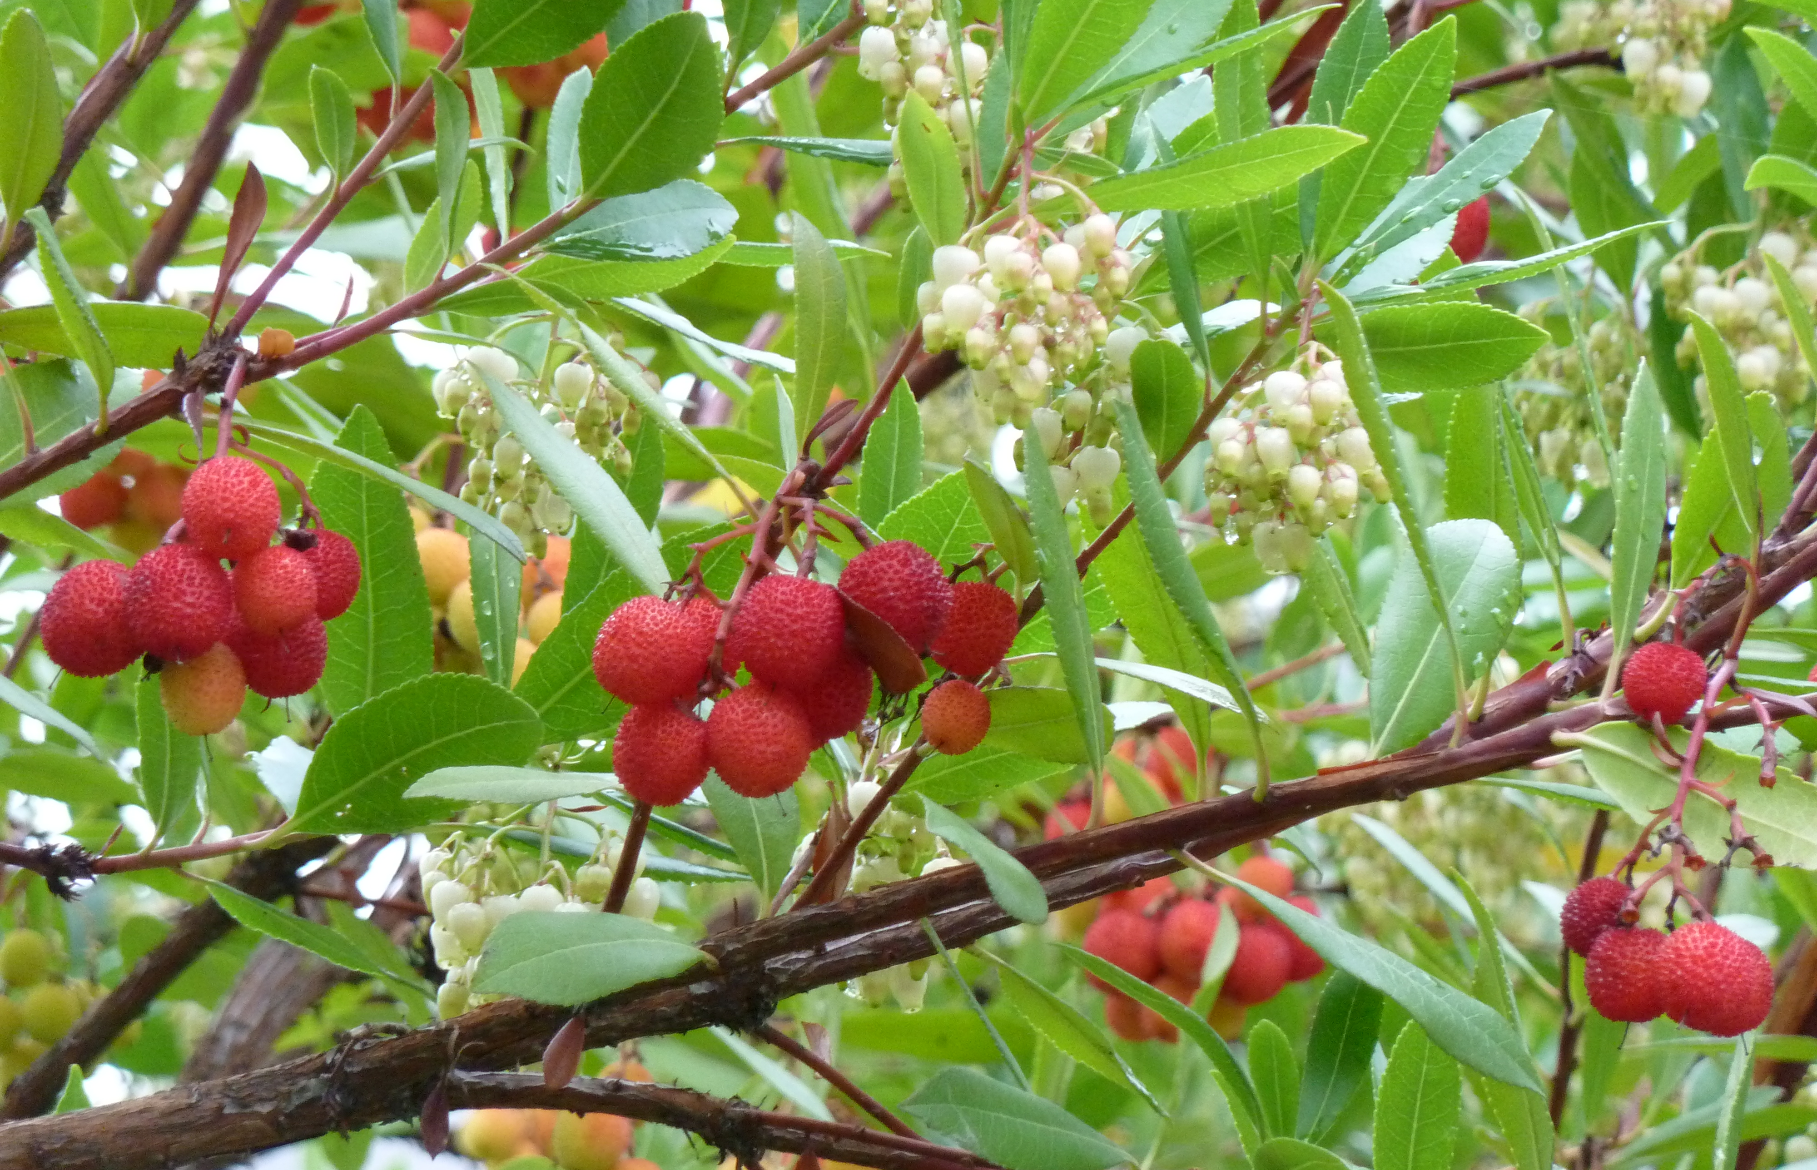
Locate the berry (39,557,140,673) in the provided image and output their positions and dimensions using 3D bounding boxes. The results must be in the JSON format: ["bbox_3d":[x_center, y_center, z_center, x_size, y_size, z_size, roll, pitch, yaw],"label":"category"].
[{"bbox_3d":[-0.155,0.006,2.600,0.020,0.022,0.020,0,-10,0],"label":"berry"}]

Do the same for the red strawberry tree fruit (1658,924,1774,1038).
[{"bbox_3d":[0.154,0.075,2.600,0.022,0.022,0.021,0,-10,0],"label":"red strawberry tree fruit"}]

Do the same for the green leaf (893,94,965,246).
[{"bbox_3d":[0.004,-0.080,2.630,0.013,0.032,0.006,-13,8,-10],"label":"green leaf"}]

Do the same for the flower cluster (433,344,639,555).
[{"bbox_3d":[-0.073,-0.027,2.680,0.041,0.042,0.036,0,-10,0],"label":"flower cluster"}]

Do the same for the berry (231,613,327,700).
[{"bbox_3d":[-0.121,0.012,2.610,0.019,0.019,0.019,0,-10,0],"label":"berry"}]

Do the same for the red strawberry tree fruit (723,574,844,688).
[{"bbox_3d":[-0.021,0.008,2.380,0.021,0.020,0.020,0,-10,0],"label":"red strawberry tree fruit"}]

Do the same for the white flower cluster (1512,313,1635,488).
[{"bbox_3d":[0.146,-0.041,3.000,0.027,0.039,0.027,0,-10,0],"label":"white flower cluster"}]

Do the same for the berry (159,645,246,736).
[{"bbox_3d":[-0.135,0.019,2.605,0.017,0.018,0.017,0,-10,0],"label":"berry"}]

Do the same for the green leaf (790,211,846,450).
[{"bbox_3d":[-0.017,-0.049,2.610,0.013,0.045,0.005,-3,-3,17],"label":"green leaf"}]

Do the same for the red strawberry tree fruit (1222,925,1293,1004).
[{"bbox_3d":[0.079,0.086,3.100,0.017,0.018,0.017,0,-5,0],"label":"red strawberry tree fruit"}]

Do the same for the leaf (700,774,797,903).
[{"bbox_3d":[-0.032,0.045,2.630,0.019,0.036,0.007,-12,0,0],"label":"leaf"}]

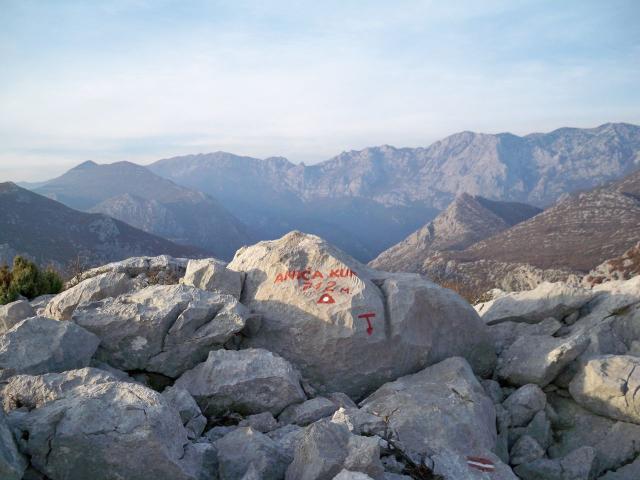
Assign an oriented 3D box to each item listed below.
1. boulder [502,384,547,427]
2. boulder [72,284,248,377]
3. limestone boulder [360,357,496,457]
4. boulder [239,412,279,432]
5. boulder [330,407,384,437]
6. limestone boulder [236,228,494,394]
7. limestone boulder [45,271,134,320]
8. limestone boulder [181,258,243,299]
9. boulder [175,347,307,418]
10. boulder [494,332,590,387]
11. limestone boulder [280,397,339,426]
[{"bbox_3d":[1.203,0.974,3.808,0.258,0.246,0.258,0,2,0],"label":"boulder"},{"bbox_3d":[-1.111,0.627,4.536,1.187,0.627,0.806,0,2,0],"label":"boulder"},{"bbox_3d":[0.646,0.991,3.850,0.785,0.577,0.680,0,1,0],"label":"limestone boulder"},{"bbox_3d":[-0.366,1.100,3.850,0.242,0.144,0.200,0,1,0],"label":"boulder"},{"bbox_3d":[0.210,0.990,3.528,0.302,0.168,0.246,0,2,0],"label":"boulder"},{"bbox_3d":[0.317,0.582,4.950,1.934,1.271,1.250,0,1,0],"label":"limestone boulder"},{"bbox_3d":[-1.995,0.497,5.600,0.755,0.453,0.500,0,1,10],"label":"limestone boulder"},{"bbox_3d":[-0.845,0.308,5.040,0.470,0.358,0.403,0,2,0],"label":"limestone boulder"},{"bbox_3d":[-0.476,0.857,3.920,0.773,0.437,0.560,0,2,0],"label":"boulder"},{"bbox_3d":[1.685,0.915,4.900,0.676,0.416,0.480,0,1,15],"label":"boulder"},{"bbox_3d":[-0.067,0.994,3.752,0.347,0.179,0.269,0,2,0],"label":"limestone boulder"}]

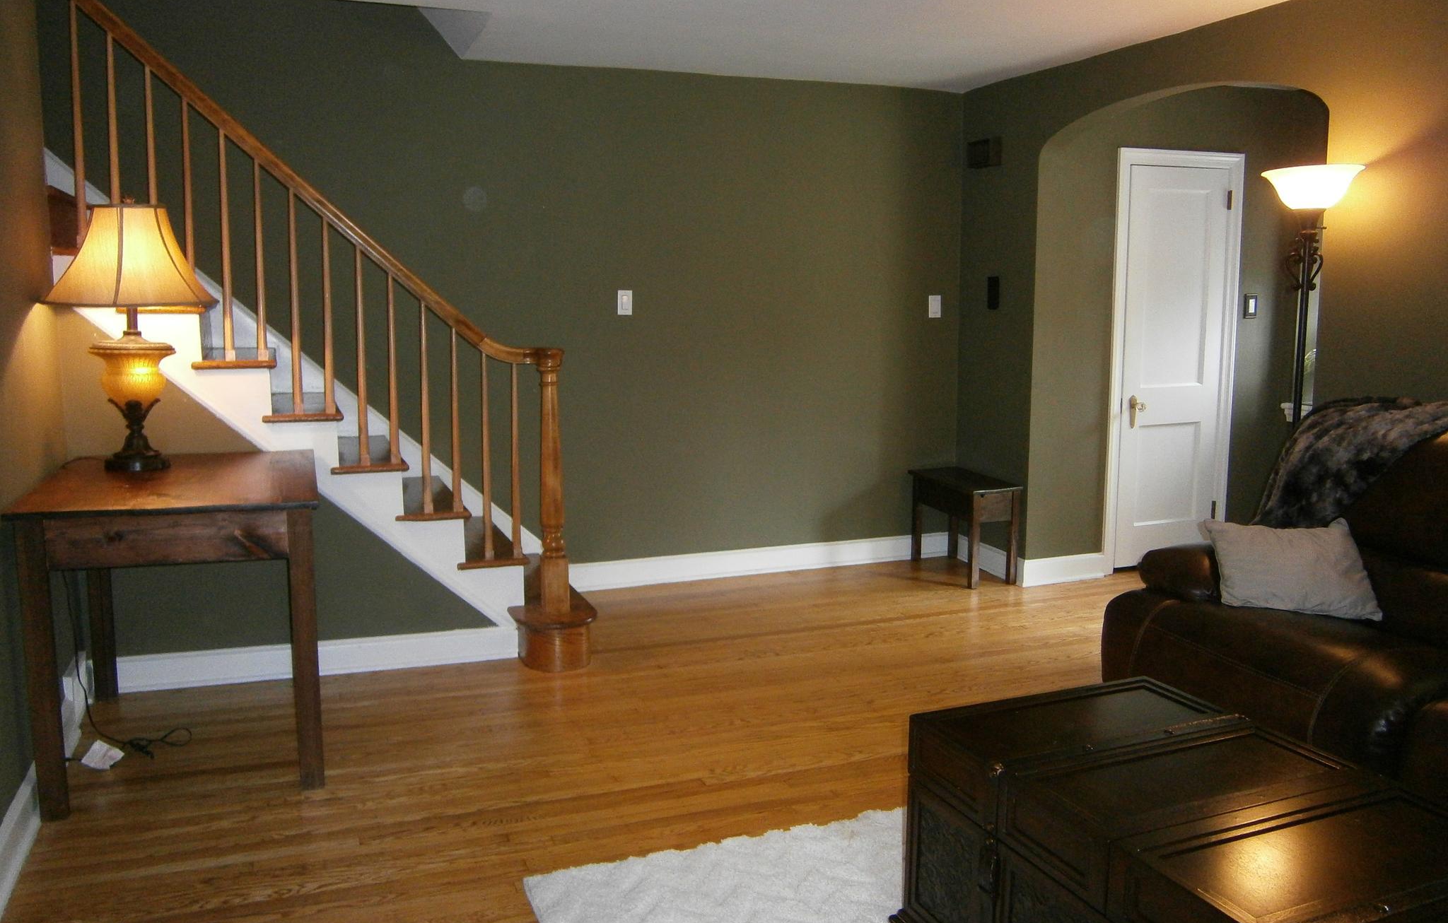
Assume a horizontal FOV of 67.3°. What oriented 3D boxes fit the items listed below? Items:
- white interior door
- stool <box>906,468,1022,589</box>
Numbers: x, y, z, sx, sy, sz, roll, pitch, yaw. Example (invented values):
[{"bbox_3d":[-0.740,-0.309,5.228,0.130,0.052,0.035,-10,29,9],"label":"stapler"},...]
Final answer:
[{"bbox_3d":[2.246,-0.476,5.443,0.758,2.071,0.064,-3,8,-22],"label":"white interior door"},{"bbox_3d":[1.194,0.325,5.459,0.295,0.475,0.636,-3,8,-22],"label":"stool"}]

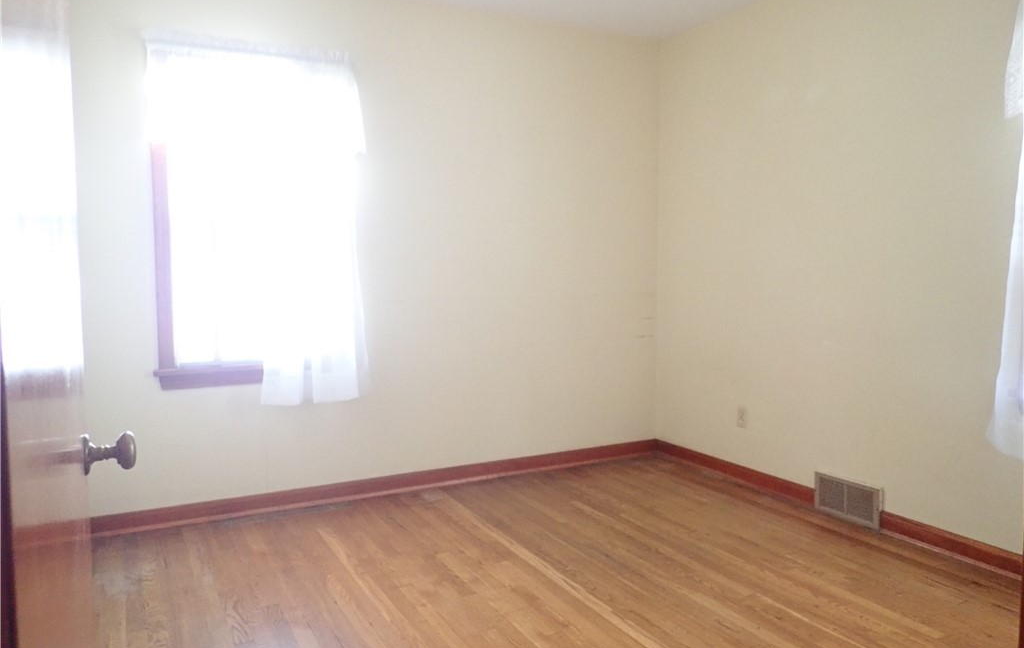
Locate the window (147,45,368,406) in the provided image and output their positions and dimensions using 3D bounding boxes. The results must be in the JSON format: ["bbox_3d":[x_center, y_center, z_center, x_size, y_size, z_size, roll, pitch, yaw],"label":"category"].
[{"bbox_3d":[-1.120,-0.445,3.325,0.925,1.565,0.120,-3,5,-27],"label":"window"}]

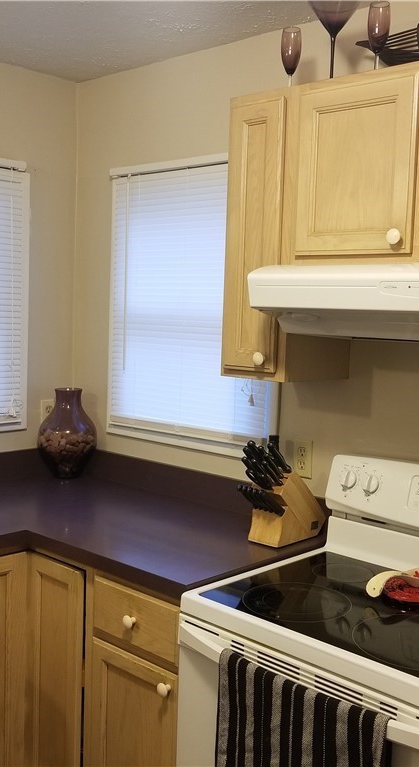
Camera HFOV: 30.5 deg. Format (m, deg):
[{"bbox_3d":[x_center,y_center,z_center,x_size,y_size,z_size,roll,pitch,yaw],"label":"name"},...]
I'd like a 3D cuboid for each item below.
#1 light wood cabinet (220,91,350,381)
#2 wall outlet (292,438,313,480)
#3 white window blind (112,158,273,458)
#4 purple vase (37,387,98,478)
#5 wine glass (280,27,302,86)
[{"bbox_3d":[0.225,-0.399,2.183,0.228,0.764,0.330,7,7,43],"label":"light wood cabinet"},{"bbox_3d":[0.286,0.235,2.385,0.072,0.117,0.010,7,7,43],"label":"wall outlet"},{"bbox_3d":[-0.083,-0.290,2.669,0.820,0.962,0.045,7,7,43],"label":"white window blind"},{"bbox_3d":[-0.560,0.198,2.993,0.235,0.337,0.235,2,5,0],"label":"purple vase"},{"bbox_3d":[0.224,-0.874,2.135,0.058,0.210,0.058,2,5,0],"label":"wine glass"}]

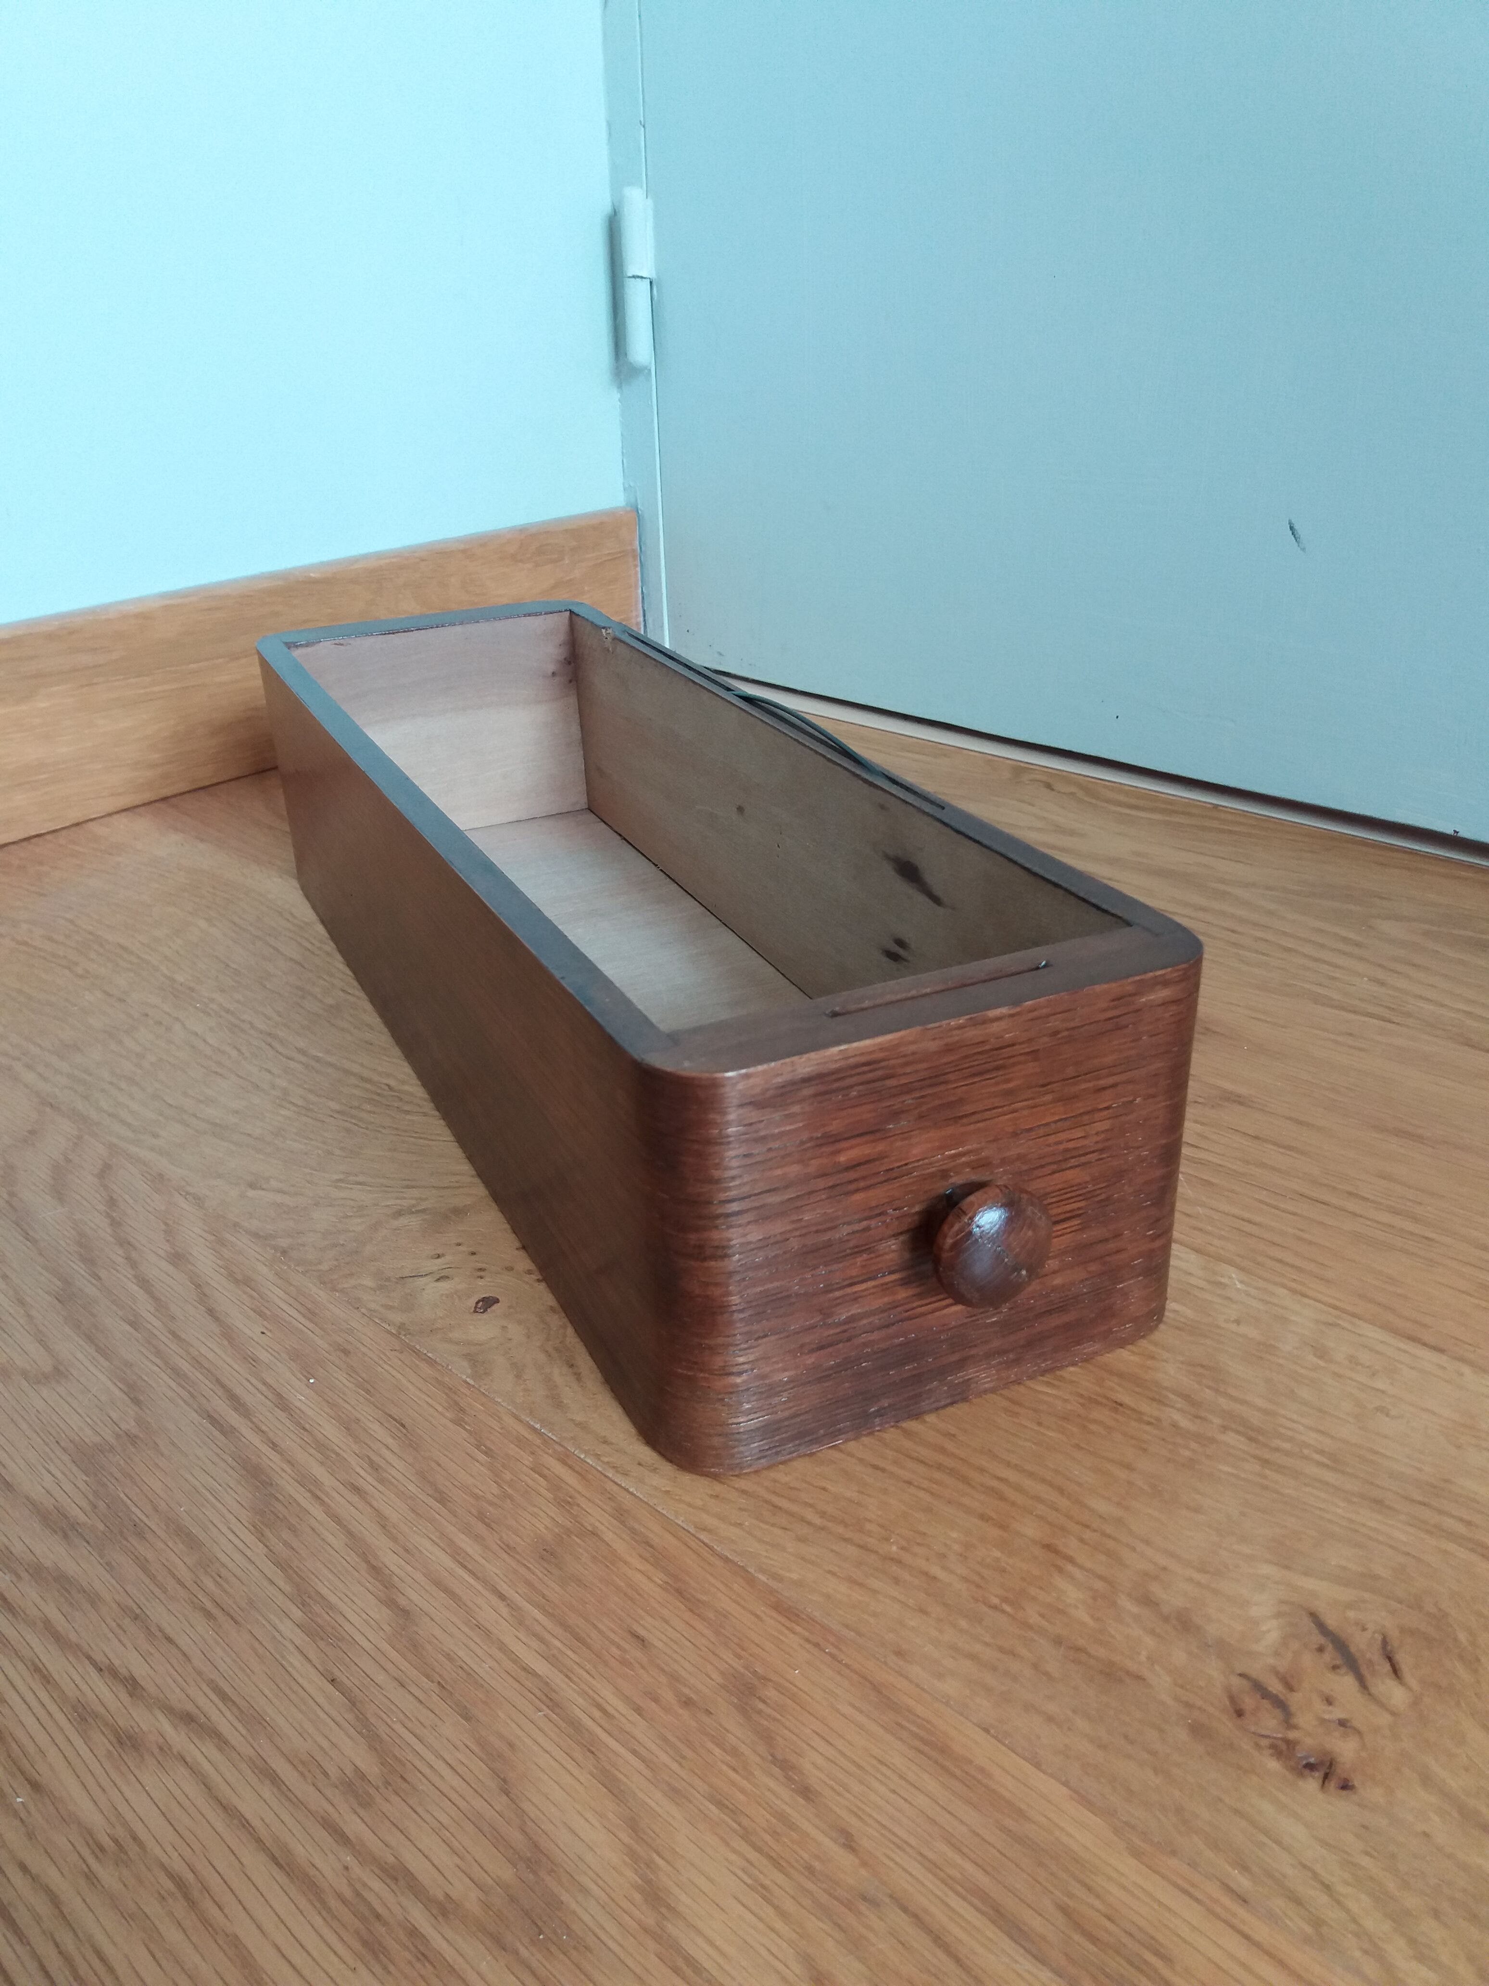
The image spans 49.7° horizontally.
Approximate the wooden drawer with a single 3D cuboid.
[{"bbox_3d":[-0.039,-0.028,0.497,0.133,0.096,0.435,-13,28,-22],"label":"wooden drawer"}]

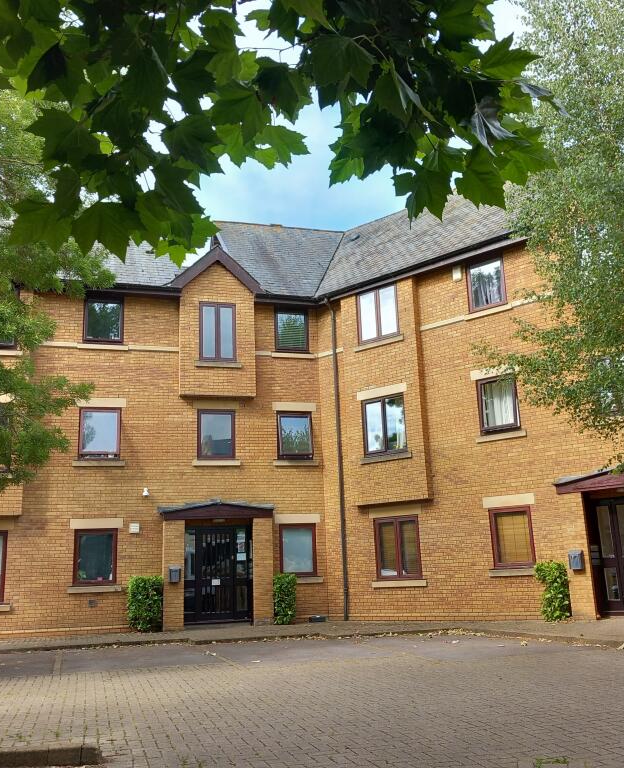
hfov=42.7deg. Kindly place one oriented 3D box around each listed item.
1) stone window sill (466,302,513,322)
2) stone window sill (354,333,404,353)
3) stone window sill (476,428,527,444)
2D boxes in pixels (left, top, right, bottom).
[{"bbox_3d":[3.794,-1.504,17.014,1.125,0.135,0.180,-13,-17,39],"label":"stone window sill"},{"bbox_3d":[1.575,-0.908,18.272,1.353,0.132,0.160,-13,-18,38],"label":"stone window sill"},{"bbox_3d":[3.856,1.078,16.157,1.097,0.135,0.160,-13,-18,38],"label":"stone window sill"}]

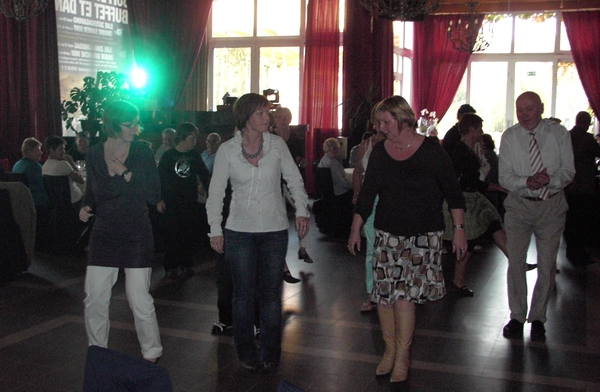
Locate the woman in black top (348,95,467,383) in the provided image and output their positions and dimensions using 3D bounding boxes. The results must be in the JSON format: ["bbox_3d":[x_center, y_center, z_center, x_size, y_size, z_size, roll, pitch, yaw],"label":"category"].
[{"bbox_3d":[0.643,0.245,4.464,0.600,1.674,0.370,5,7,32],"label":"woman in black top"}]

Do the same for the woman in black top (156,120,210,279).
[{"bbox_3d":[-1.142,0.027,7.226,0.560,1.482,0.320,0,6,-10],"label":"woman in black top"}]

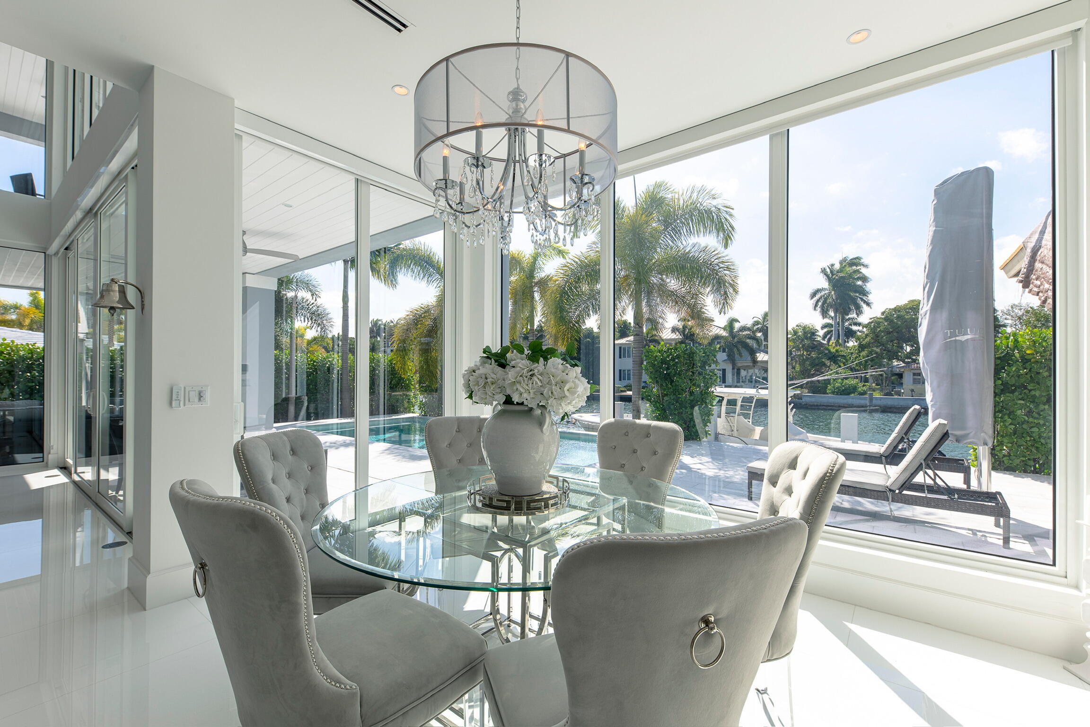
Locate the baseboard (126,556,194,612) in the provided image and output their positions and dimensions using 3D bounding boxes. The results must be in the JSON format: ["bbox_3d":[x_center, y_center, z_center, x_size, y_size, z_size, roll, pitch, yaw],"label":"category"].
[{"bbox_3d":[-2.198,1.255,2.748,0.433,0.178,0.400,-1,-1,39],"label":"baseboard"}]

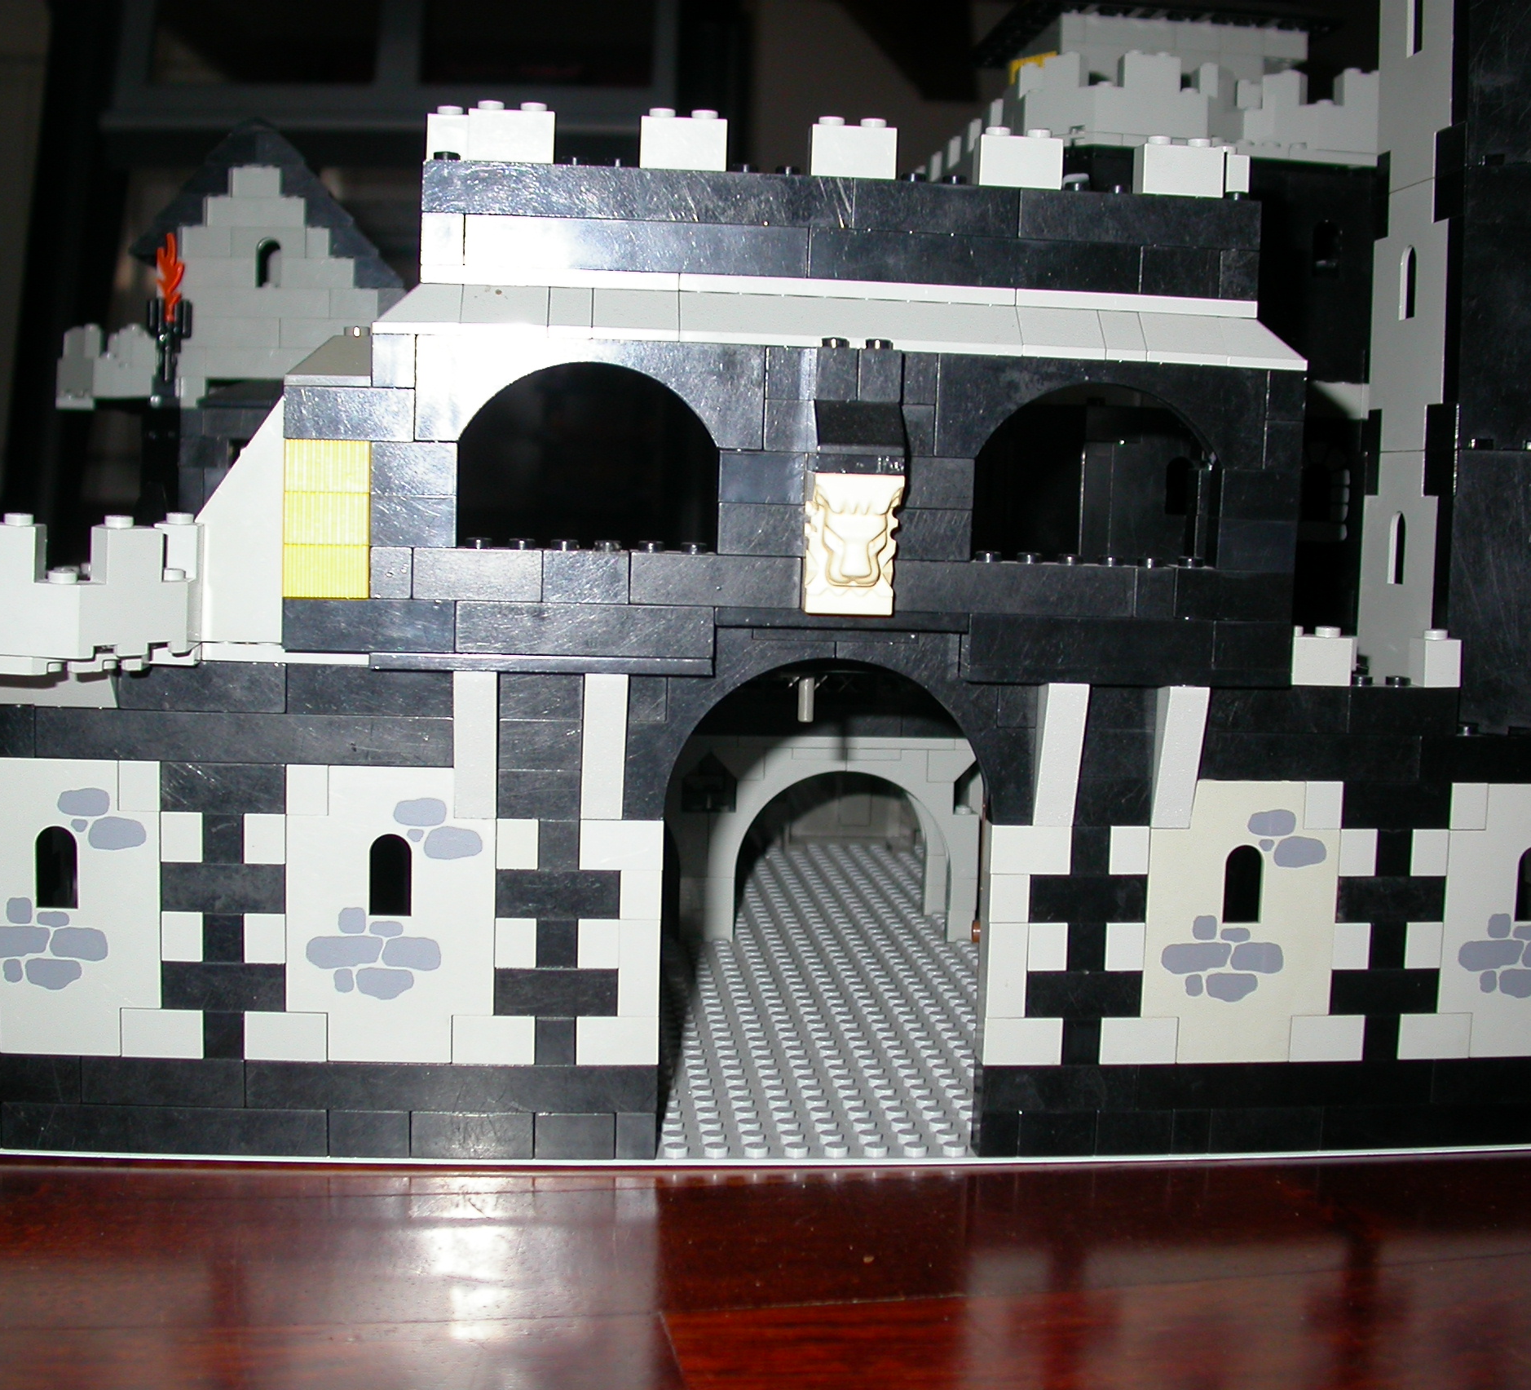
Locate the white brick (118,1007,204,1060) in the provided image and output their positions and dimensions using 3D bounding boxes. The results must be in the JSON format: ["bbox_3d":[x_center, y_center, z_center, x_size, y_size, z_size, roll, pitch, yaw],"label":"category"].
[{"bbox_3d":[-0.116,0.064,0.392,0.016,0.010,0.008,1,5,-6],"label":"white brick"}]

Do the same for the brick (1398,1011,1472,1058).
[{"bbox_3d":[0.137,0.070,0.422,0.016,0.010,0.008,1,5,-6],"label":"brick"}]

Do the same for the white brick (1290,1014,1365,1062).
[{"bbox_3d":[0.114,0.069,0.416,0.016,0.010,0.008,1,5,-6],"label":"white brick"}]

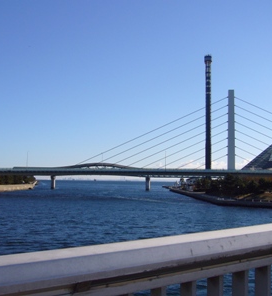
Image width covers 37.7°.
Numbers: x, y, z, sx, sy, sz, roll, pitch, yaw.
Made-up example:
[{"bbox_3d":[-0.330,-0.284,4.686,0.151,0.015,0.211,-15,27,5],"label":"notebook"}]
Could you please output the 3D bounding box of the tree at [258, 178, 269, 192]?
[{"bbox_3d":[41.613,12.294,130.196,3.910,4.650,3.910,-1,-5,18],"label":"tree"}]

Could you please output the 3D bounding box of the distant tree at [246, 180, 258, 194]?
[{"bbox_3d":[34.798,11.906,120.177,3.610,4.200,3.610,-1,-5,16],"label":"distant tree"}]

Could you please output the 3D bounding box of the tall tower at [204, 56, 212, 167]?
[{"bbox_3d":[59.559,-24.181,329.558,6.000,108.280,6.000,0,-5,10],"label":"tall tower"}]

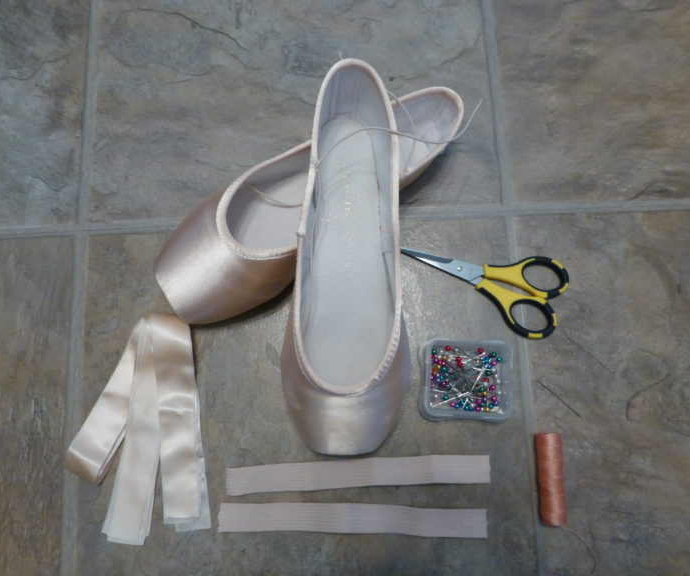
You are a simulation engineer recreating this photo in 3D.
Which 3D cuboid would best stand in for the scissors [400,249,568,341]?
[{"bbox_3d":[0.092,-0.008,0.372,0.124,0.011,0.059,19,81,5],"label":"scissors"}]

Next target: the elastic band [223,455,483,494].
[{"bbox_3d":[0.009,0.125,0.354,0.176,0.003,0.018,-3,80,1],"label":"elastic band"}]

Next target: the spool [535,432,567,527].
[{"bbox_3d":[0.134,0.123,0.344,0.016,0.016,0.056,1,80,2],"label":"spool"}]

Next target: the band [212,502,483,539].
[{"bbox_3d":[0.005,0.153,0.349,0.176,0.003,0.018,1,80,2],"label":"band"}]

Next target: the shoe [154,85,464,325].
[{"bbox_3d":[-0.024,-0.058,0.363,0.232,0.060,0.081,-32,81,-6],"label":"shoe"}]

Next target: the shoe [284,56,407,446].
[{"bbox_3d":[-0.001,-0.005,0.325,0.081,0.060,0.232,0,92,2],"label":"shoe"}]

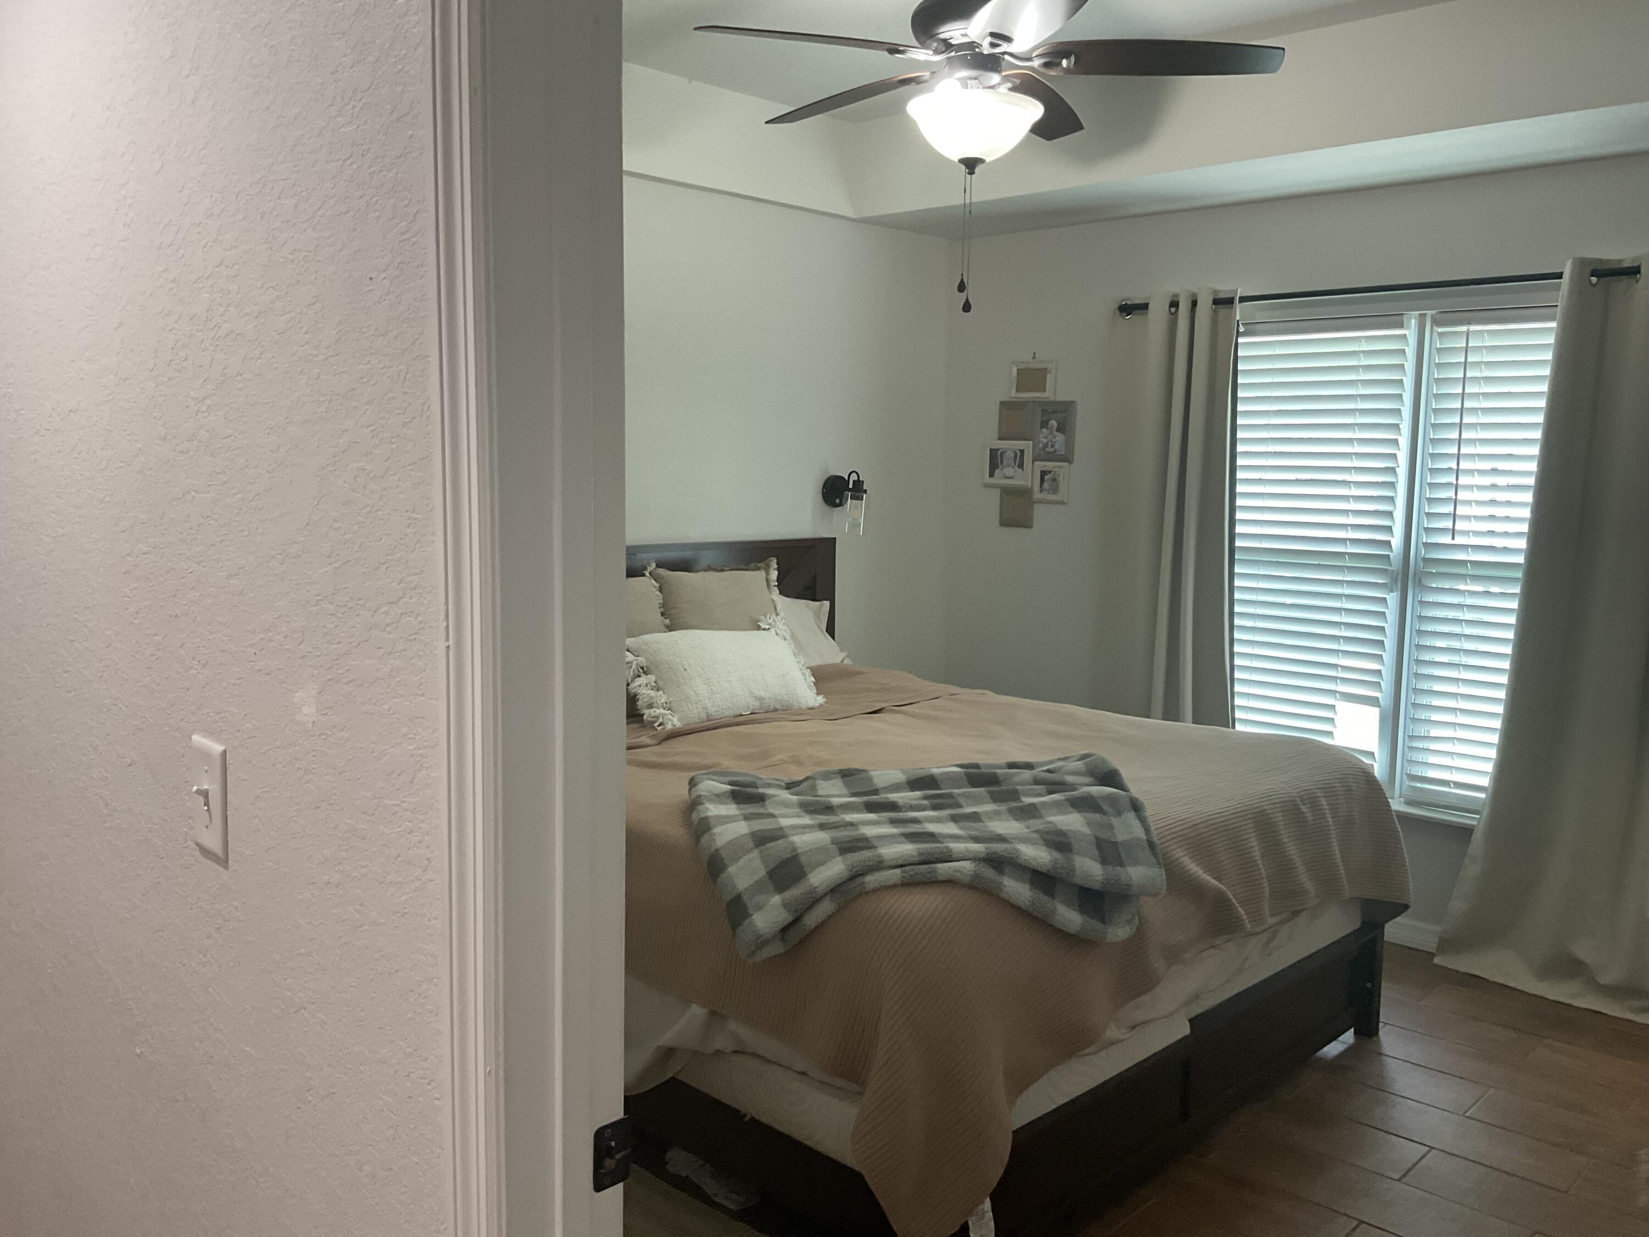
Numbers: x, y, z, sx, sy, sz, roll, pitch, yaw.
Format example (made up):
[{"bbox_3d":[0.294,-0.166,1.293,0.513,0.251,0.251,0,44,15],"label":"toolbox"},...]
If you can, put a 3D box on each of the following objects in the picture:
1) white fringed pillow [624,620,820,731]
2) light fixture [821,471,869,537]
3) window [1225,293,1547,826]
[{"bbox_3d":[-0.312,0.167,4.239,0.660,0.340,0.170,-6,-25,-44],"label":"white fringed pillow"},{"bbox_3d":[0.096,-0.442,5.270,0.125,0.245,0.155,-6,10,-44],"label":"light fixture"},{"bbox_3d":[1.879,-0.177,4.452,0.120,1.590,1.324,-6,10,-44],"label":"window"}]

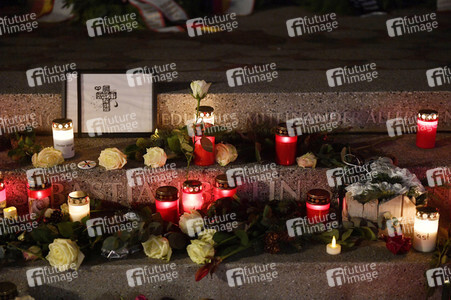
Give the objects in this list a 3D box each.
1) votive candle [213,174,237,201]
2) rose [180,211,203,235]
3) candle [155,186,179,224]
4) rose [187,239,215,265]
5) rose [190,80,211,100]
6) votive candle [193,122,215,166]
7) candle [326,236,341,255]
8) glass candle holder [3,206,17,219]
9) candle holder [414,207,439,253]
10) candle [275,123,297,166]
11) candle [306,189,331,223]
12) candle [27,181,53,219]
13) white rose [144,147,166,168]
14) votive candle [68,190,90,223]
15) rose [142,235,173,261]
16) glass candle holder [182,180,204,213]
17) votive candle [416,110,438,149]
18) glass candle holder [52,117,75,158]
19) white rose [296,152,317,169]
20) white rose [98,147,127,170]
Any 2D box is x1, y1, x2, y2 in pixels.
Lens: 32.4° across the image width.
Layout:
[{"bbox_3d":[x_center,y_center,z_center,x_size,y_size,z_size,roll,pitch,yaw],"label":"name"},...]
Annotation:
[{"bbox_3d":[0.001,0.142,2.227,0.063,0.116,0.063,0,20,0],"label":"votive candle"},{"bbox_3d":[-0.095,0.206,2.177,0.076,0.070,0.070,0,20,0],"label":"rose"},{"bbox_3d":[-0.164,0.165,2.172,0.063,0.110,0.063,0,20,0],"label":"candle"},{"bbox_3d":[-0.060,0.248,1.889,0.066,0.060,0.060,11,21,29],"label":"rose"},{"bbox_3d":[-0.067,-0.164,2.117,0.056,0.052,0.056,0,18,0],"label":"rose"},{"bbox_3d":[-0.066,-0.017,2.383,0.064,0.117,0.064,0,20,0],"label":"votive candle"},{"bbox_3d":[0.272,0.237,1.945,0.037,0.042,0.037,0,18,0],"label":"candle"},{"bbox_3d":[-0.609,0.189,2.197,0.039,0.049,0.039,0,20,0],"label":"glass candle holder"},{"bbox_3d":[0.553,0.221,2.152,0.062,0.109,0.062,0,20,0],"label":"candle holder"},{"bbox_3d":[0.177,-0.015,2.259,0.062,0.113,0.062,0,20,0],"label":"candle"},{"bbox_3d":[0.271,0.181,2.254,0.067,0.115,0.067,0,20,0],"label":"candle"},{"bbox_3d":[-0.563,0.151,2.339,0.066,0.113,0.066,0,20,0],"label":"candle"},{"bbox_3d":[-0.216,0.022,2.359,0.069,0.060,0.064,0,20,0],"label":"white rose"},{"bbox_3d":[-0.406,0.173,2.159,0.060,0.105,0.060,0,20,0],"label":"votive candle"},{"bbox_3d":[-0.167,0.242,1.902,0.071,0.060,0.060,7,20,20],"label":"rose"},{"bbox_3d":[-0.098,0.155,2.327,0.060,0.113,0.060,0,20,0],"label":"glass candle holder"},{"bbox_3d":[0.624,-0.063,2.398,0.061,0.107,0.061,0,20,0],"label":"votive candle"},{"bbox_3d":[-0.468,-0.032,2.240,0.062,0.101,0.062,0,18,0],"label":"glass candle holder"},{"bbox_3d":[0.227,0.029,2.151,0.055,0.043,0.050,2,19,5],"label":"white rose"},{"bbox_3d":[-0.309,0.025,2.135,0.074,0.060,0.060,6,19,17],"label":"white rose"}]

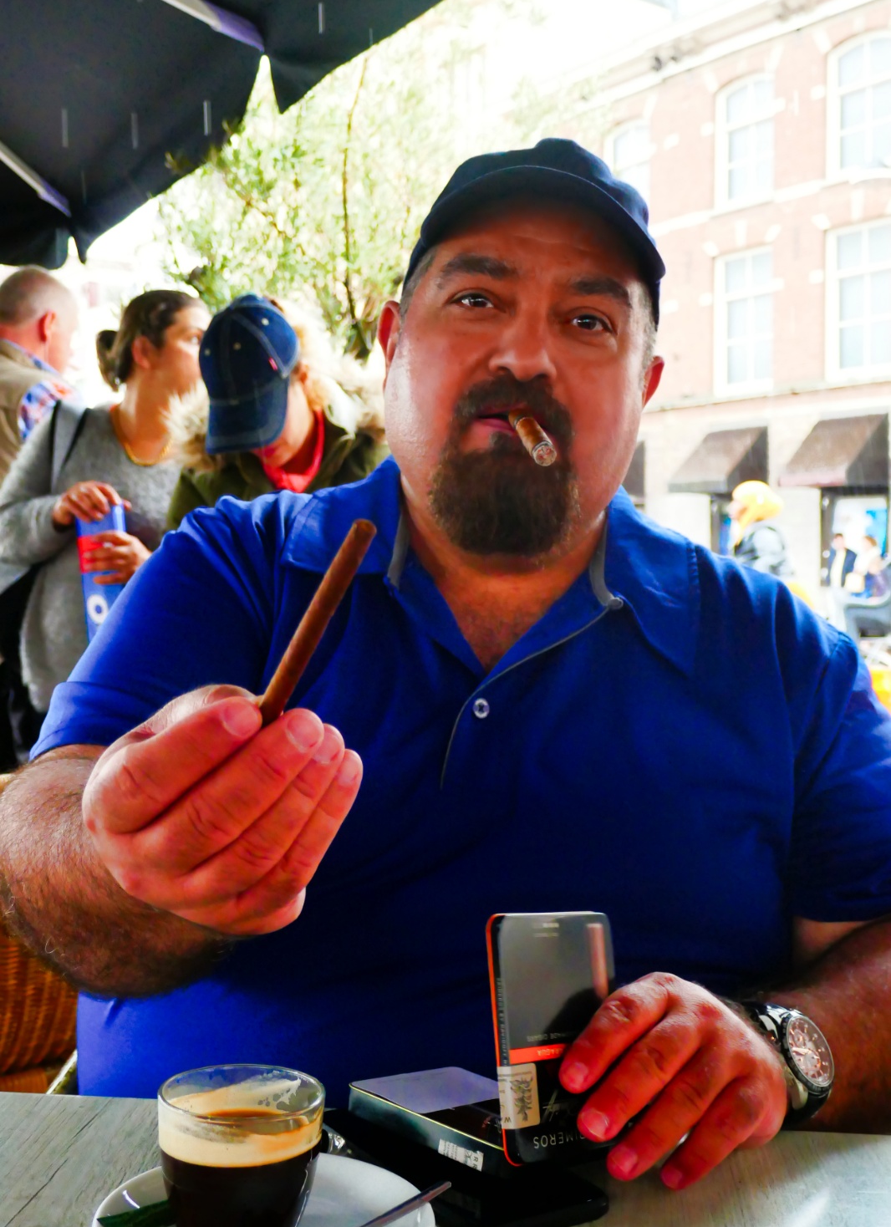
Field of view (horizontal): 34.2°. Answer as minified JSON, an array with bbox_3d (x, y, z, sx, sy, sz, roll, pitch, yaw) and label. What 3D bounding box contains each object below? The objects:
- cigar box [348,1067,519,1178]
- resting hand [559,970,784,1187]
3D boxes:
[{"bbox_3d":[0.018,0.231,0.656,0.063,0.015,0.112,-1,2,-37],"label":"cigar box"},{"bbox_3d":[0.100,0.209,0.660,0.122,0.084,0.085,-2,2,-44],"label":"resting hand"}]

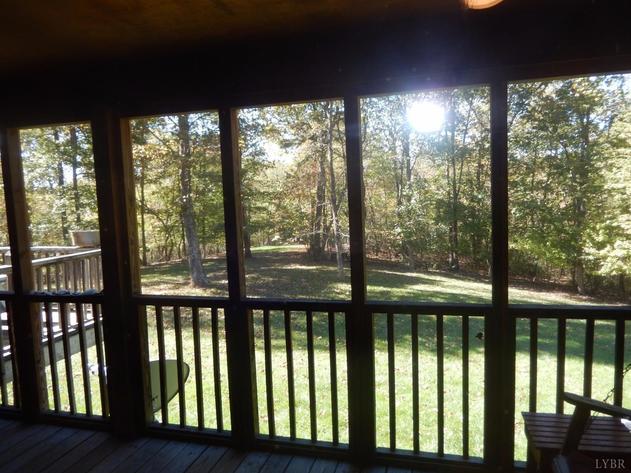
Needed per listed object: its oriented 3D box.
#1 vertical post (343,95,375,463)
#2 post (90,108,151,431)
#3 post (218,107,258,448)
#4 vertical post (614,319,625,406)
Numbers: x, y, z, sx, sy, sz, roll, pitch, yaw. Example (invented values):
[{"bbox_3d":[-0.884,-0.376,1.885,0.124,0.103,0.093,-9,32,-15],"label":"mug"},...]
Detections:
[{"bbox_3d":[0.255,0.293,2.658,0.130,2.130,0.100,-1,5,15],"label":"vertical post"},{"bbox_3d":[-1.296,0.316,3.052,0.210,2.130,0.150,-1,5,15],"label":"post"},{"bbox_3d":[-0.492,0.302,2.863,0.130,2.130,0.100,-1,5,15],"label":"post"},{"bbox_3d":[1.556,0.834,2.337,0.034,0.840,0.034,-1,5,15],"label":"vertical post"}]

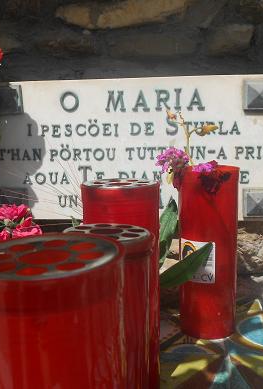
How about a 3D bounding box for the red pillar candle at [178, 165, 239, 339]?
[{"bbox_3d":[0.096,0.068,0.599,0.072,0.203,0.072,0,8,7],"label":"red pillar candle"}]

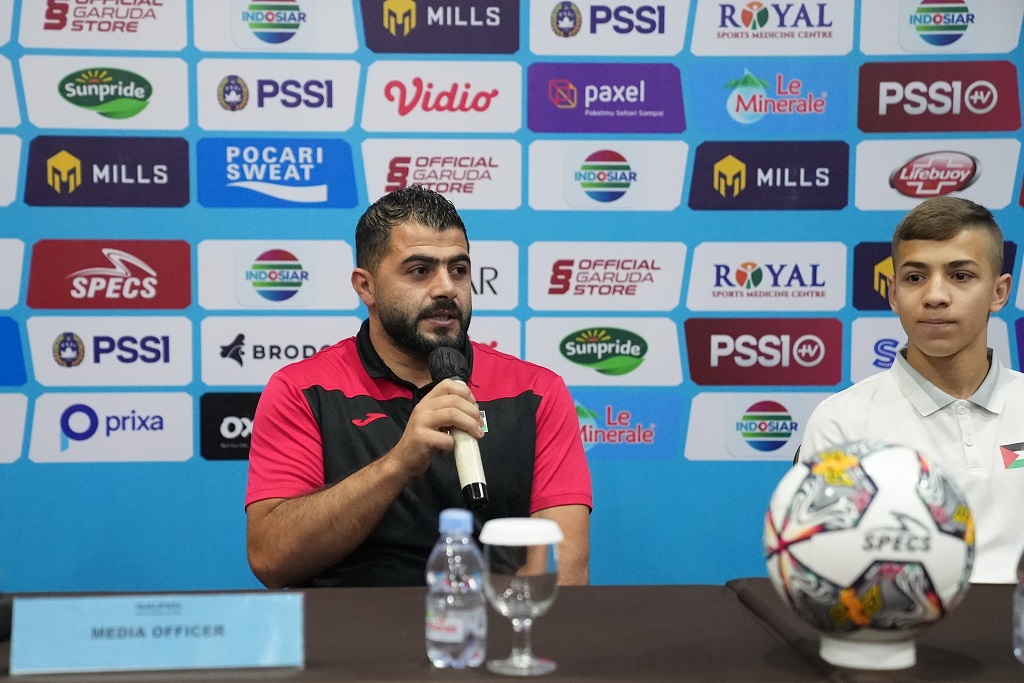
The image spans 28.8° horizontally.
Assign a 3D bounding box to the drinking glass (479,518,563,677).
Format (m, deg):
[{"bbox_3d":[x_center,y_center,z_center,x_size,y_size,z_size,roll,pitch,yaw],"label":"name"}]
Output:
[{"bbox_3d":[0.010,0.266,2.086,0.087,0.151,0.087,0,5,0],"label":"drinking glass"}]

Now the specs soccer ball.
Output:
[{"bbox_3d":[0.381,0.224,2.132,0.220,0.232,0.220,0,5,0],"label":"specs soccer ball"}]

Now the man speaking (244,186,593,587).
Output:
[{"bbox_3d":[-0.138,0.420,2.721,0.540,1.250,0.780,0,6,-3],"label":"man speaking"}]

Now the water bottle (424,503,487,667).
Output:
[{"bbox_3d":[-0.059,0.260,2.108,0.063,0.159,0.063,0,5,0],"label":"water bottle"}]

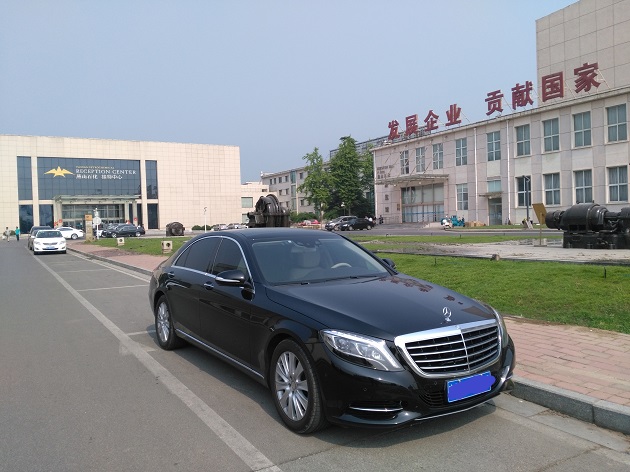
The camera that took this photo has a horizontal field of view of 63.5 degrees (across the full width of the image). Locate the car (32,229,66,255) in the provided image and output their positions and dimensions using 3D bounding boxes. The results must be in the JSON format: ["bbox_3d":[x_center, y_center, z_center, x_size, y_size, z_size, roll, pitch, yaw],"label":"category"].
[{"bbox_3d":[-17.173,0.393,32.729,1.770,1.480,4.540,-3,2,-30],"label":"car"}]

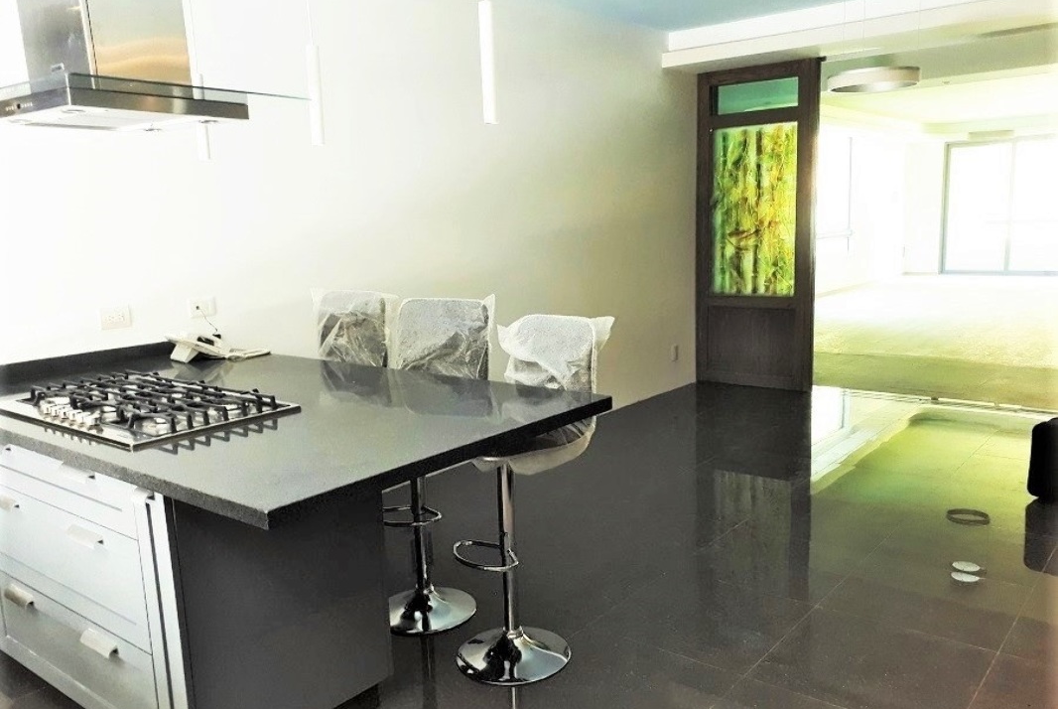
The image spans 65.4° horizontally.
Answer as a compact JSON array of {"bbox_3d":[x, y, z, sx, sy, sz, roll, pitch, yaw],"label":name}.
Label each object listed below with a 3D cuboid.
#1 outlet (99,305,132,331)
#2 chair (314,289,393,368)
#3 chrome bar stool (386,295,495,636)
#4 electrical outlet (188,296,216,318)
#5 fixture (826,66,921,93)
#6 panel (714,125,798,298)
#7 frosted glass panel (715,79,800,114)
[{"bbox_3d":[-1.598,-0.142,3.204,0.012,0.083,0.118,5,12,38],"label":"outlet"},{"bbox_3d":[-0.876,0.359,3.451,0.420,1.150,0.490,3,11,31],"label":"chair"},{"bbox_3d":[-0.397,0.397,3.095,0.420,1.150,0.490,2,10,23],"label":"chrome bar stool"},{"bbox_3d":[-1.373,-0.199,3.486,0.012,0.080,0.117,5,12,38],"label":"electrical outlet"},{"bbox_3d":[1.840,-1.464,4.400,0.500,0.095,0.500,5,12,38],"label":"fixture"},{"bbox_3d":[1.834,-1.159,6.725,0.720,1.350,0.025,5,12,38],"label":"panel"},{"bbox_3d":[1.840,-2.052,6.588,0.670,0.225,0.020,5,12,38],"label":"frosted glass panel"}]

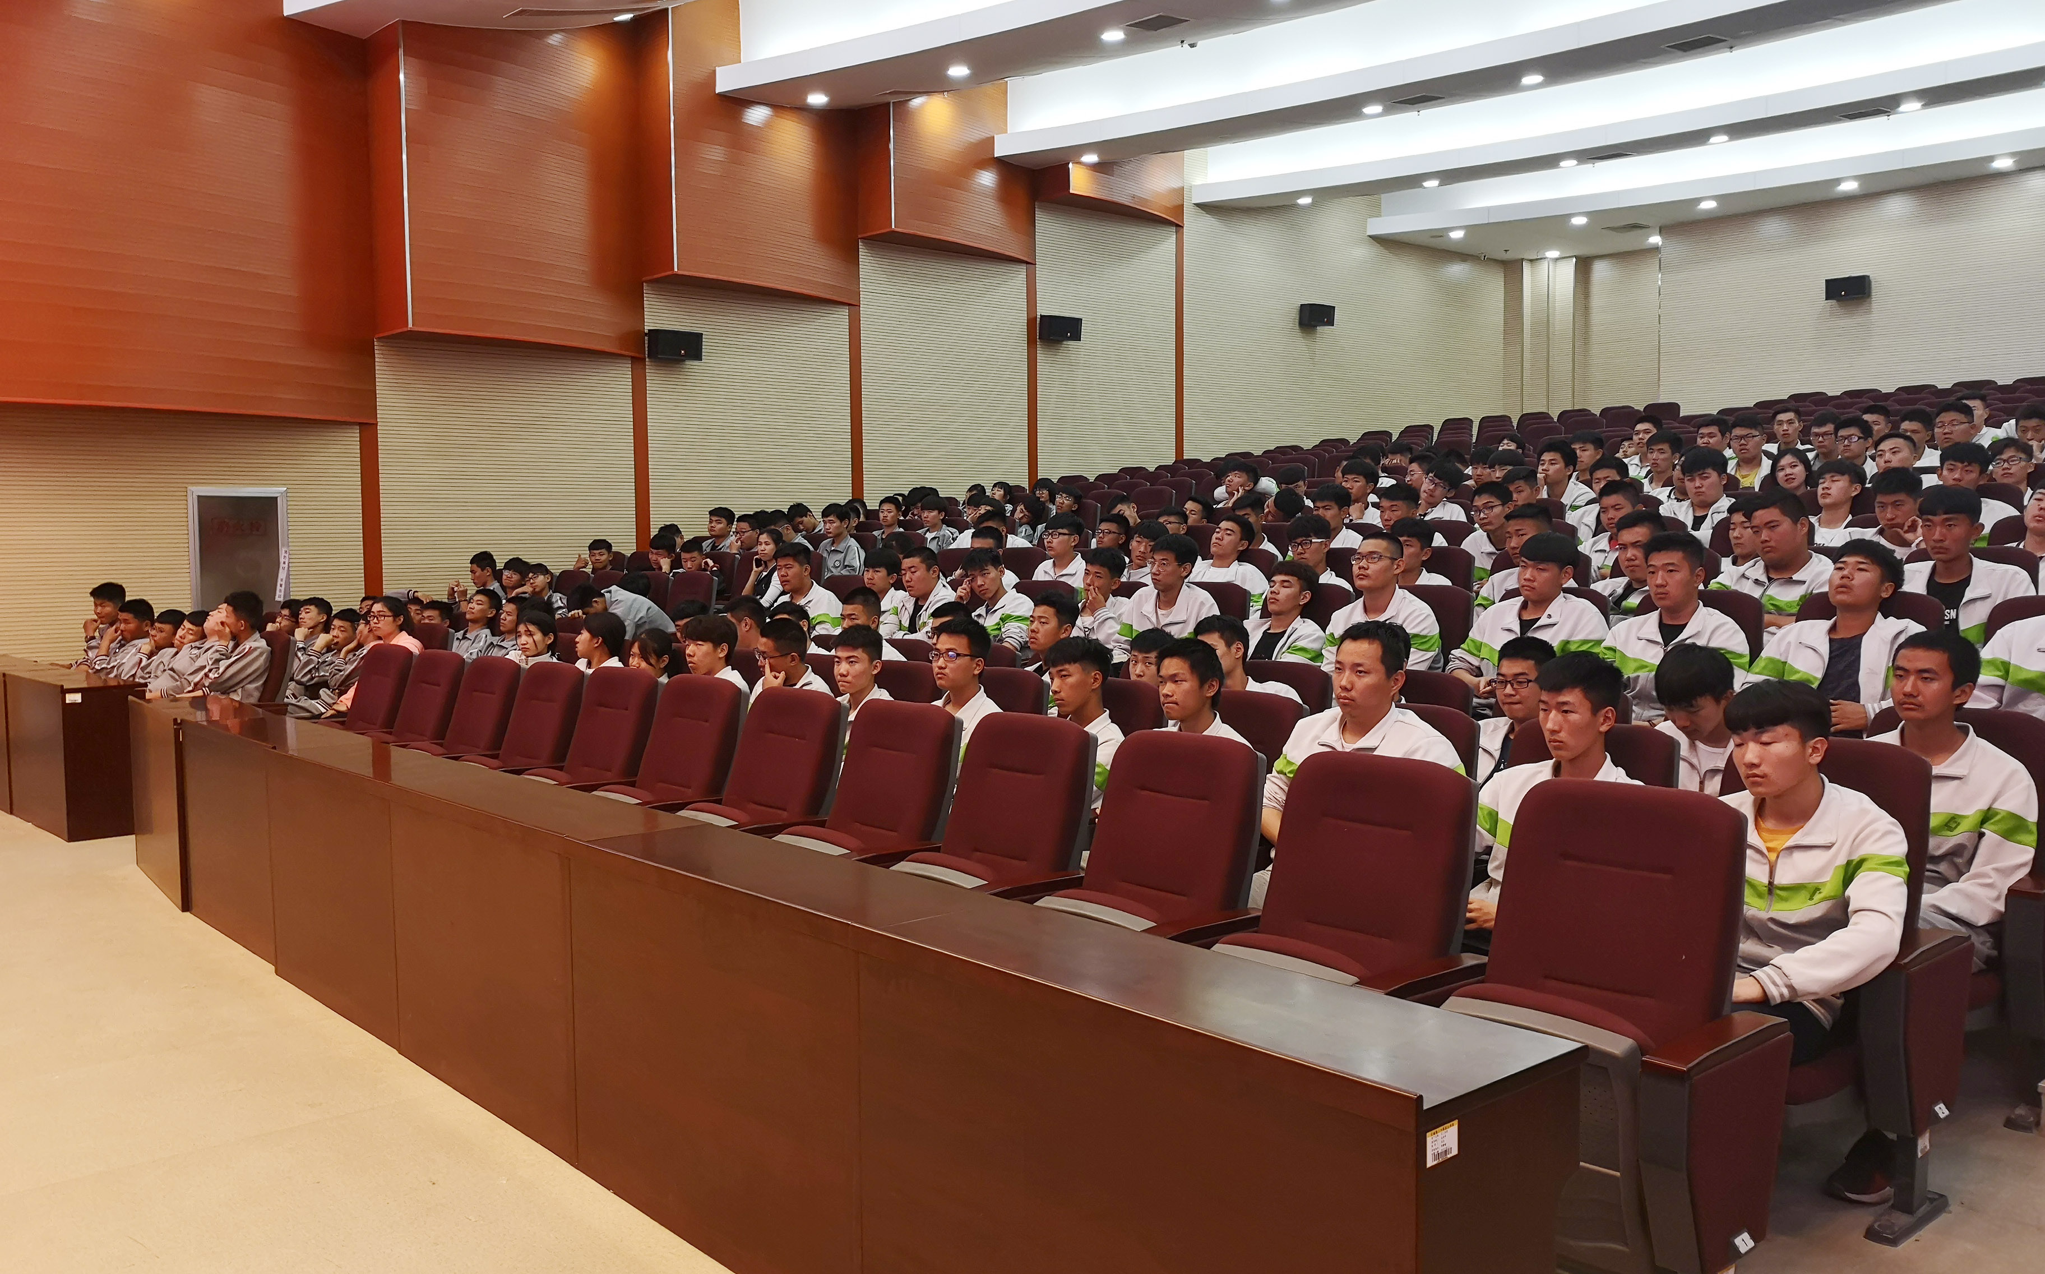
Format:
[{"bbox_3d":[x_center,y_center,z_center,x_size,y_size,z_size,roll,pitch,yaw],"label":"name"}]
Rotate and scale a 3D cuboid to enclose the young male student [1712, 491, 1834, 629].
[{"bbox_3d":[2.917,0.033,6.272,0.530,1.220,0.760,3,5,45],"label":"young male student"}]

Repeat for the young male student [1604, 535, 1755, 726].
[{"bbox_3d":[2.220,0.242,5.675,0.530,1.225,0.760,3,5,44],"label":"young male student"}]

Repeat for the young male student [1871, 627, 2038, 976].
[{"bbox_3d":[2.329,0.593,4.177,0.760,1.220,0.530,-4,5,-44],"label":"young male student"}]

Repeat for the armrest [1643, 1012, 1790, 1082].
[{"bbox_3d":[1.248,0.740,2.859,0.400,0.042,0.090,-3,5,-41],"label":"armrest"}]

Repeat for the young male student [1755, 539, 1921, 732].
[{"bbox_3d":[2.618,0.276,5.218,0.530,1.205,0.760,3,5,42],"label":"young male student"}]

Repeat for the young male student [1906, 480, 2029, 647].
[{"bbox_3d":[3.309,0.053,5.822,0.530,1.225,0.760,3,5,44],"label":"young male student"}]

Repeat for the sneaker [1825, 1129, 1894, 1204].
[{"bbox_3d":[1.950,1.206,3.655,0.270,0.125,0.105,-3,5,-41],"label":"sneaker"}]

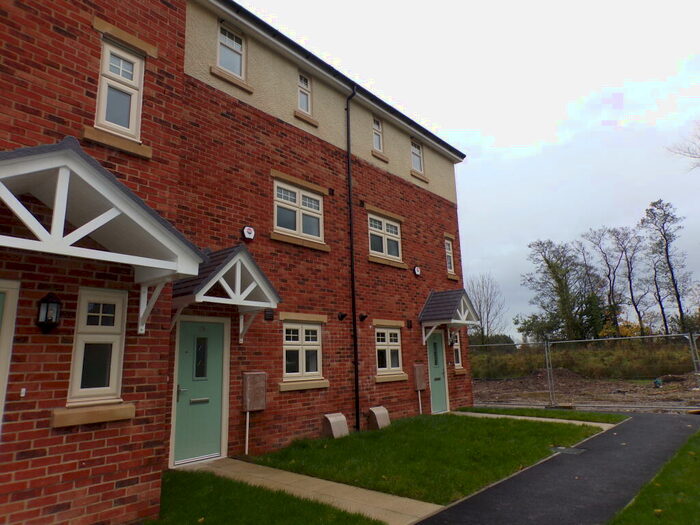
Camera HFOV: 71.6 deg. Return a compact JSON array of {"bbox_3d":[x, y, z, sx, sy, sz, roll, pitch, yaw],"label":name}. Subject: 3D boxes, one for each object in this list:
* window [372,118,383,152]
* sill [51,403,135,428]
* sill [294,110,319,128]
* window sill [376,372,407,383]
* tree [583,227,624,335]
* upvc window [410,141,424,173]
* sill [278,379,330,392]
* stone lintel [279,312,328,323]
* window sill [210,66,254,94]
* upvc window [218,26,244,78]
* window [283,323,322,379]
[{"bbox_3d":[0.654,-3.124,11.911,0.090,0.880,0.430,-11,-15,39],"label":"window"},{"bbox_3d":[-2.237,1.321,4.227,0.150,0.140,0.675,-10,-14,38],"label":"sill"},{"bbox_3d":[-0.924,-2.912,9.867,0.145,0.135,0.690,-10,-14,38],"label":"sill"},{"bbox_3d":[0.902,2.599,10.895,0.150,0.143,1.250,-10,-14,38],"label":"window sill"},{"bbox_3d":[20.715,2.487,38.890,3.132,11.135,3.000,-1,-12,0],"label":"tree"},{"bbox_3d":[1.791,-2.886,13.220,0.090,0.880,0.600,-11,-15,39],"label":"upvc window"},{"bbox_3d":[-0.844,2.219,8.752,0.140,0.135,1.220,-11,-15,39],"label":"sill"},{"bbox_3d":[-0.876,1.026,9.053,0.110,0.138,1.250,-10,-14,38],"label":"stone lintel"},{"bbox_3d":[-2.082,-3.180,8.510,0.145,0.130,0.885,-11,-15,39],"label":"window sill"},{"bbox_3d":[-2.151,-3.745,8.682,0.070,0.870,0.620,-11,-15,39],"label":"upvc window"},{"bbox_3d":[-0.900,1.644,8.944,0.080,1.024,1.045,-10,-14,38],"label":"window"}]

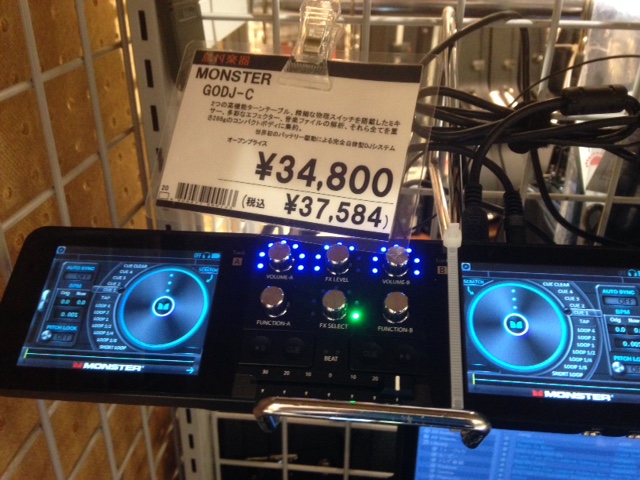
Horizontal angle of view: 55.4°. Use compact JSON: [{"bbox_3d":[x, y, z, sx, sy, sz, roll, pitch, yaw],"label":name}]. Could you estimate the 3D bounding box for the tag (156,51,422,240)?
[{"bbox_3d":[-0.015,-0.043,0.259,0.105,0.074,0.002,9,-9,17],"label":"tag"}]

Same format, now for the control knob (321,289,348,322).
[{"bbox_3d":[0.006,0.025,0.229,0.009,0.009,0.009,2,59,6],"label":"control knob"}]

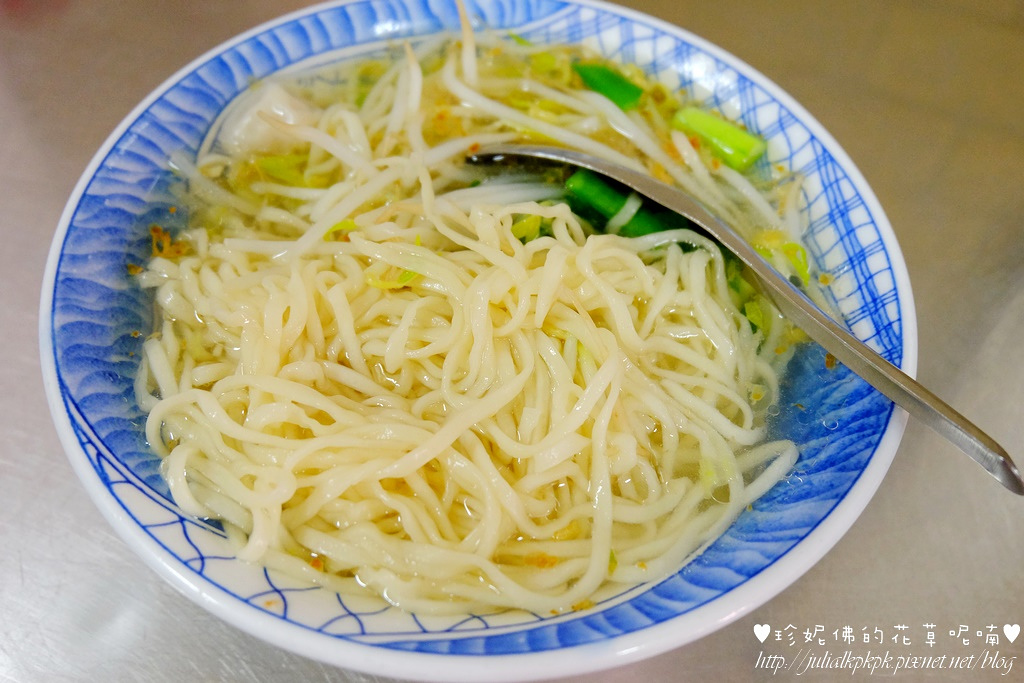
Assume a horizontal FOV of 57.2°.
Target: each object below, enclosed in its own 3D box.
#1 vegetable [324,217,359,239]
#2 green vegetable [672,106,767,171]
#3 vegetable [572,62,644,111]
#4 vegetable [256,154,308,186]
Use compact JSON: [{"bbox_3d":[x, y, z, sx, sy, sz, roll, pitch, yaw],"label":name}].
[{"bbox_3d":[-0.044,-0.029,0.238,0.010,0.004,0.005,-28,61,-21],"label":"vegetable"},{"bbox_3d":[0.060,-0.060,0.269,0.026,0.009,0.009,32,59,18],"label":"green vegetable"},{"bbox_3d":[0.029,-0.079,0.285,0.024,0.005,0.009,39,61,22],"label":"vegetable"},{"bbox_3d":[-0.062,-0.047,0.256,0.017,0.004,0.007,23,57,13],"label":"vegetable"}]

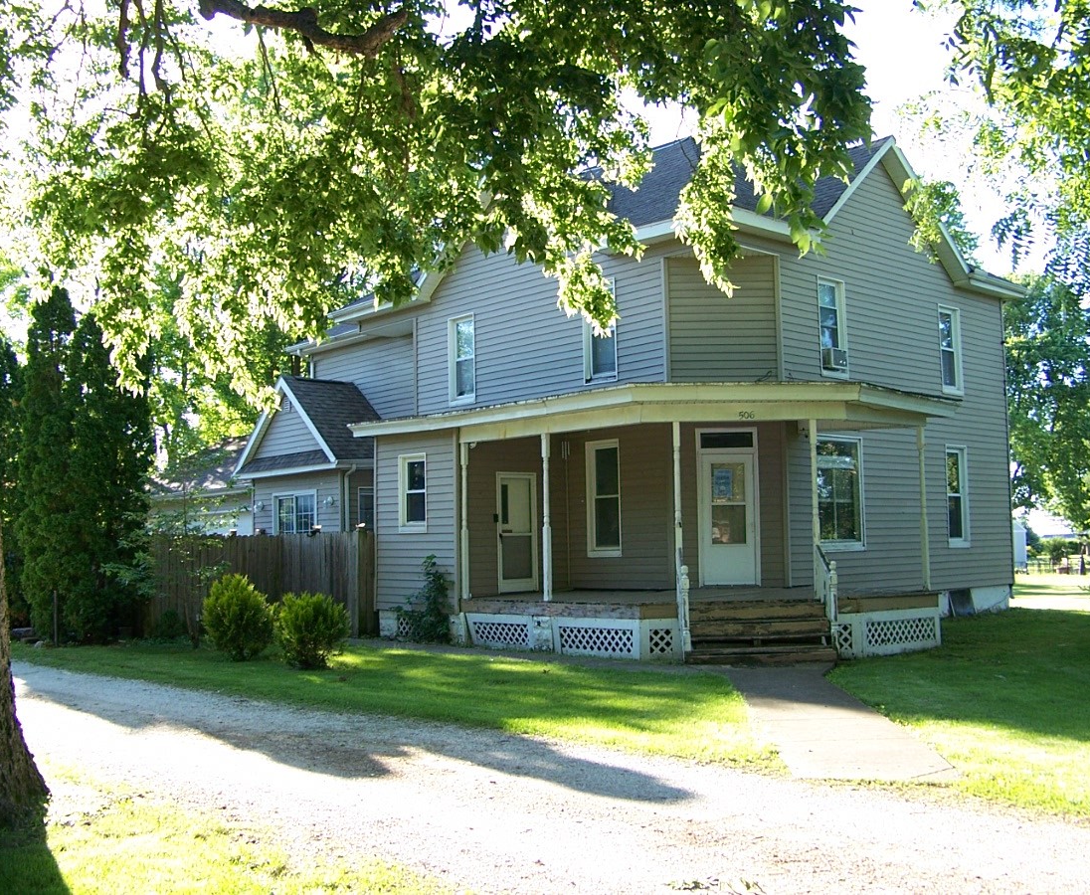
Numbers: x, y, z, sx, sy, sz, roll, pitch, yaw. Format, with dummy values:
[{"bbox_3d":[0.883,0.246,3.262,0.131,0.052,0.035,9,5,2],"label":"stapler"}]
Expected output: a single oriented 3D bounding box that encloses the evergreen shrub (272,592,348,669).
[{"bbox_3d":[-2.979,2.322,15.350,0.960,0.960,0.960,0,-5,-11],"label":"evergreen shrub"}]

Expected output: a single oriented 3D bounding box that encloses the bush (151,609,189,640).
[{"bbox_3d":[-6.489,3.060,20.800,0.650,0.530,0.620,0,-5,-17],"label":"bush"}]

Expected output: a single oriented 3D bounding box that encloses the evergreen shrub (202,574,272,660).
[{"bbox_3d":[-4.312,2.368,16.850,0.970,1.190,0.970,0,-5,-14],"label":"evergreen shrub"}]

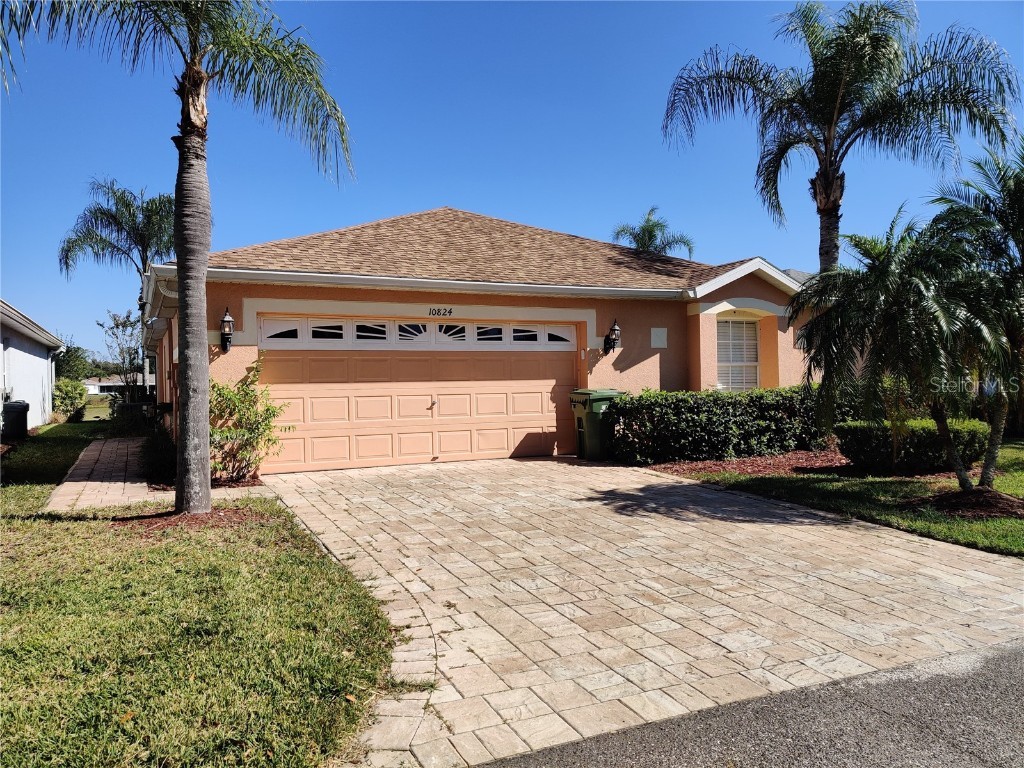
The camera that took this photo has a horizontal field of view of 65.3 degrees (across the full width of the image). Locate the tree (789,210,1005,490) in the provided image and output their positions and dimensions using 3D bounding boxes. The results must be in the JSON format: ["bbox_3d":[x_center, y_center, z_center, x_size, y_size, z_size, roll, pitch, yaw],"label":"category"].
[{"bbox_3d":[4.634,-0.403,9.600,2.600,3.350,2.600,-1,0,0],"label":"tree"}]

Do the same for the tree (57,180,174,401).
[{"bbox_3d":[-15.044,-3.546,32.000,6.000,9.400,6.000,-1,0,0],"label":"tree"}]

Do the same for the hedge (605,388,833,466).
[{"bbox_3d":[3.608,0.627,13.189,4.350,1.120,0.930,-1,1,-25],"label":"hedge"}]

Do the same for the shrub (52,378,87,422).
[{"bbox_3d":[-16.103,0.599,29.000,1.400,1.600,1.400,-1,1,-25],"label":"shrub"}]

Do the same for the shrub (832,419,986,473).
[{"bbox_3d":[6.055,0.889,12.164,2.009,0.647,1.372,-1,1,-25],"label":"shrub"}]

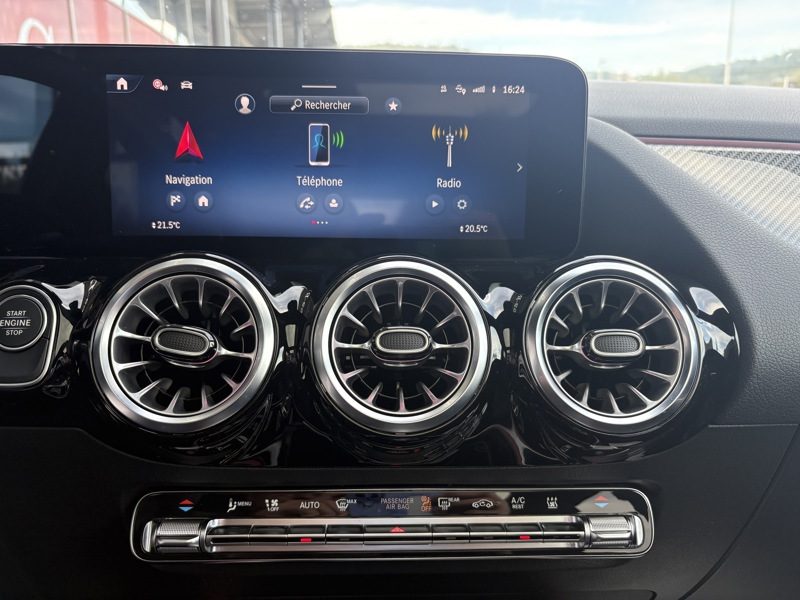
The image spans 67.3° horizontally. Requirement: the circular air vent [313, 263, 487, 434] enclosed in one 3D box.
[{"bbox_3d":[0.000,0.027,0.346,0.098,0.098,0.040,0,-6,-1],"label":"circular air vent"}]

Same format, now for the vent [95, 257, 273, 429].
[{"bbox_3d":[-0.117,0.027,0.343,0.098,0.098,0.040,0,-6,-1],"label":"vent"}]

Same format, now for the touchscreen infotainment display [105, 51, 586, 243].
[{"bbox_3d":[-0.031,-0.089,0.359,0.282,0.110,0.018,0,7,-1],"label":"touchscreen infotainment display"}]

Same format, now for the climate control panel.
[{"bbox_3d":[-0.005,0.136,0.364,0.306,0.045,0.025,0,-20,-1],"label":"climate control panel"}]

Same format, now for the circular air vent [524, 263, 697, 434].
[{"bbox_3d":[0.117,0.028,0.349,0.098,0.098,0.040,0,-6,-1],"label":"circular air vent"}]

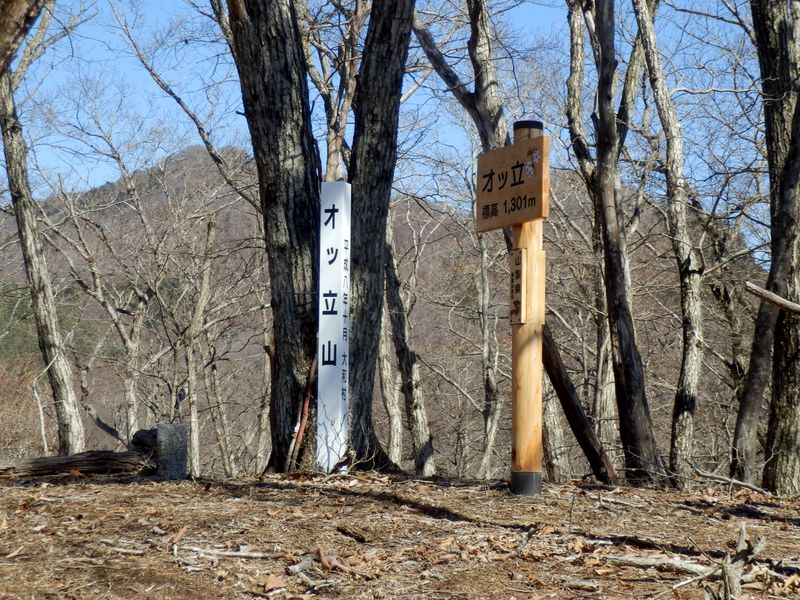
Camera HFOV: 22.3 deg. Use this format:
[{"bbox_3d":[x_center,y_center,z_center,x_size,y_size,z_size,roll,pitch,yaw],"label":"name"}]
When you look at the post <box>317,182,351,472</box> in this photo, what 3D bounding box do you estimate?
[{"bbox_3d":[-0.336,0.146,10.400,0.118,1.488,0.118,-1,-5,20],"label":"post"}]

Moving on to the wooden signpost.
[{"bbox_3d":[0.604,0.035,9.888,0.195,1.821,0.585,3,-5,-32],"label":"wooden signpost"}]

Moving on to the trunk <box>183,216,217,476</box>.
[{"bbox_3d":[-1.239,0.284,12.600,0.167,1.613,0.099,0,-4,0],"label":"trunk"}]

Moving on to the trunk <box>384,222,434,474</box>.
[{"bbox_3d":[0.052,0.284,12.600,0.149,1.600,0.124,-7,-4,0],"label":"trunk"}]

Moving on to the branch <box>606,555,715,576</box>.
[{"bbox_3d":[1.015,1.044,8.000,0.493,0.035,0.039,2,-2,38],"label":"branch"}]

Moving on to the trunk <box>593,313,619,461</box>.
[{"bbox_3d":[1.394,0.586,13.800,0.149,1.004,0.129,0,-4,0],"label":"trunk"}]

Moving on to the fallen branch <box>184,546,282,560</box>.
[{"bbox_3d":[-0.690,1.031,8.300,0.477,0.029,0.041,1,-4,25],"label":"fallen branch"}]

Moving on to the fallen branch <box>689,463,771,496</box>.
[{"bbox_3d":[1.637,0.890,10.100,0.027,0.027,0.532,4,10,-40],"label":"fallen branch"}]

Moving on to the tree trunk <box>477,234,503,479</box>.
[{"bbox_3d":[0.578,0.363,13.200,0.143,1.585,0.097,0,-4,0],"label":"tree trunk"}]

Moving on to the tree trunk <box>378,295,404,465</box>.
[{"bbox_3d":[-0.055,0.514,13.200,0.117,1.105,0.097,-3,-4,0],"label":"tree trunk"}]

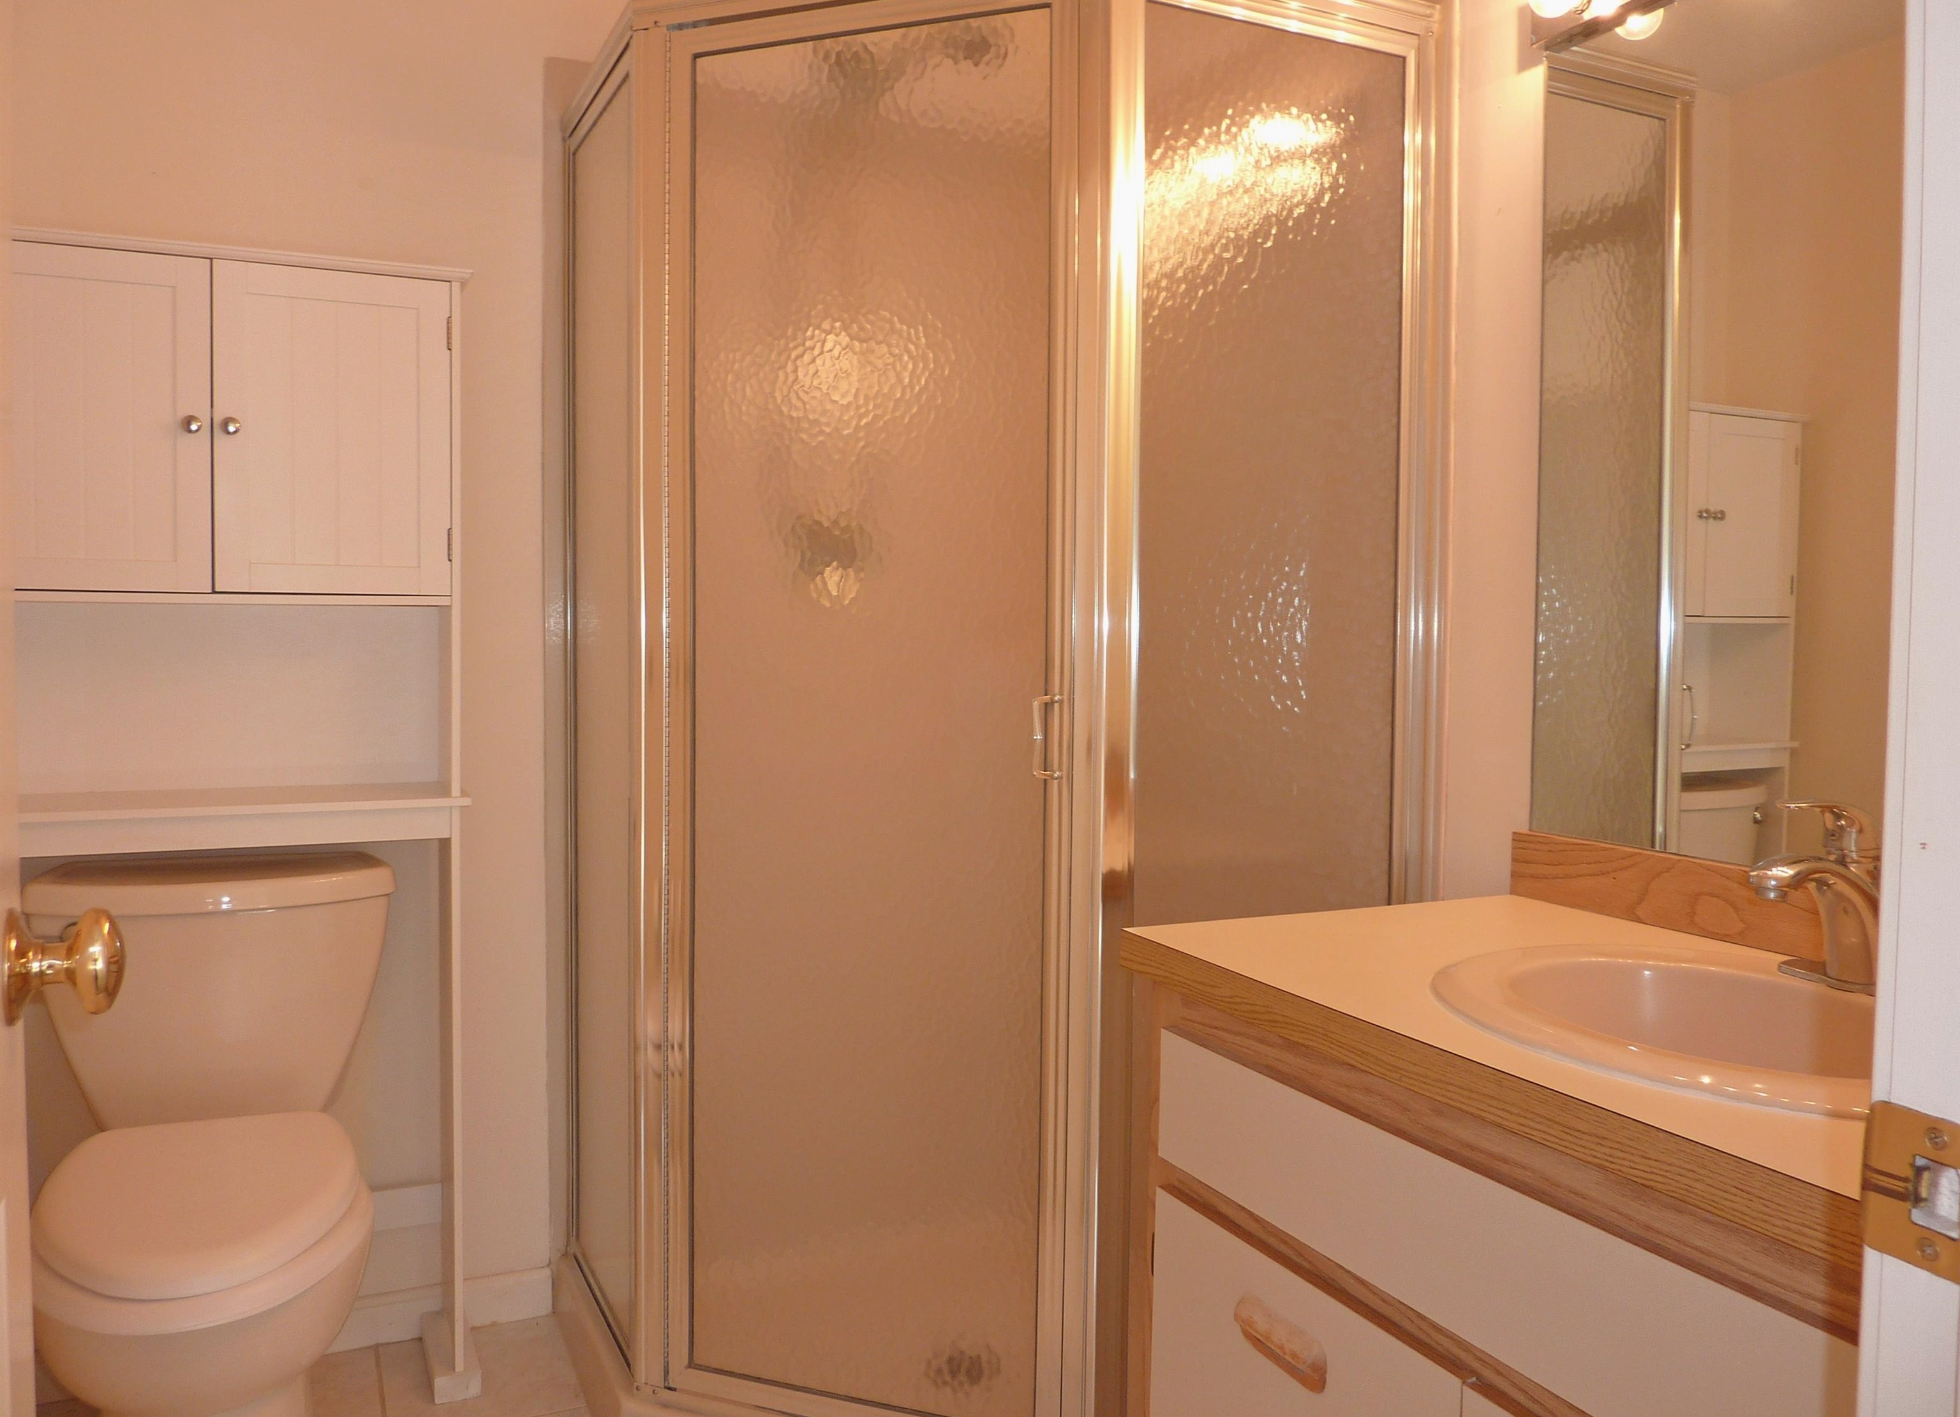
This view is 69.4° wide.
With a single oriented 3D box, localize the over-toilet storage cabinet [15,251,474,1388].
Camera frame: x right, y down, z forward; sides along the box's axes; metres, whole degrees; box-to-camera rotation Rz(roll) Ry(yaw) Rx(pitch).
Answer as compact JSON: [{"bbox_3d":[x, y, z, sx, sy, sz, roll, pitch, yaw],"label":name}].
[{"bbox_3d":[-1.047,0.188,1.958,0.642,1.594,0.220,0,3,-24],"label":"over-toilet storage cabinet"}]

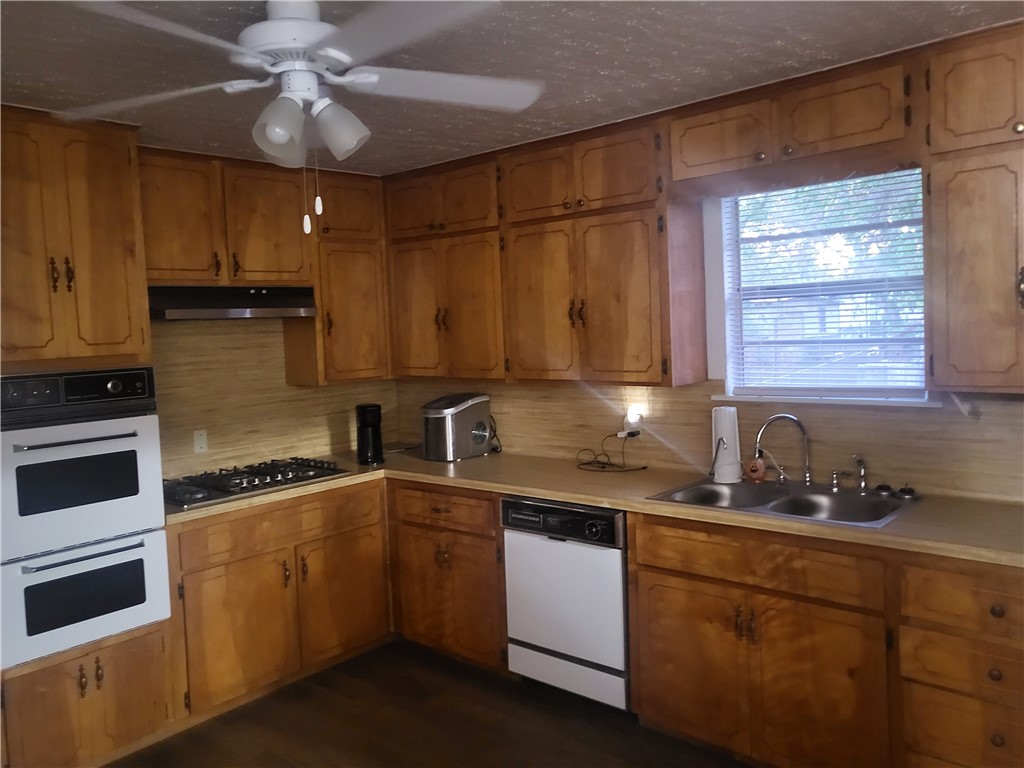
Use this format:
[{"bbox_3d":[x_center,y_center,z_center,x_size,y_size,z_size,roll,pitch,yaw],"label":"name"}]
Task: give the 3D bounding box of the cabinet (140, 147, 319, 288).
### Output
[{"bbox_3d":[-1.406,-0.744,3.593,0.300,0.590,0.935,1,5,39],"label":"cabinet"}]

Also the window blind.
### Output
[{"bbox_3d":[1.169,-0.361,2.929,0.765,0.830,0.090,1,6,41],"label":"window blind"}]

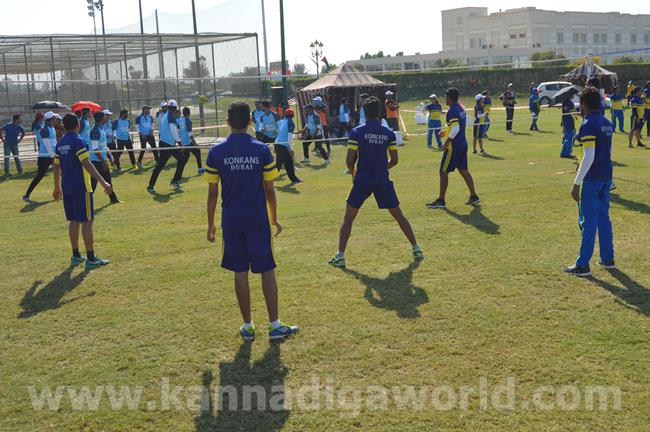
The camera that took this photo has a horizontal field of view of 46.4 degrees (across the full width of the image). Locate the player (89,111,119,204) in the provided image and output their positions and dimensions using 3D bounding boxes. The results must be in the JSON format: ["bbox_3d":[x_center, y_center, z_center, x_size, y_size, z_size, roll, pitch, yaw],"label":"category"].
[{"bbox_3d":[-4.161,-1.096,14.200,0.750,1.680,0.550,-1,9,12],"label":"player"}]

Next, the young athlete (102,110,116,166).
[{"bbox_3d":[-6.229,-2.240,21.900,0.500,1.640,0.550,5,12,39],"label":"young athlete"}]

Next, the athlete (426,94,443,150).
[{"bbox_3d":[3.469,-3.000,24.000,0.520,1.690,0.380,0,9,14],"label":"athlete"}]

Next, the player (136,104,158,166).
[{"bbox_3d":[-4.924,-2.263,21.023,0.620,1.700,0.420,-7,10,-28],"label":"player"}]

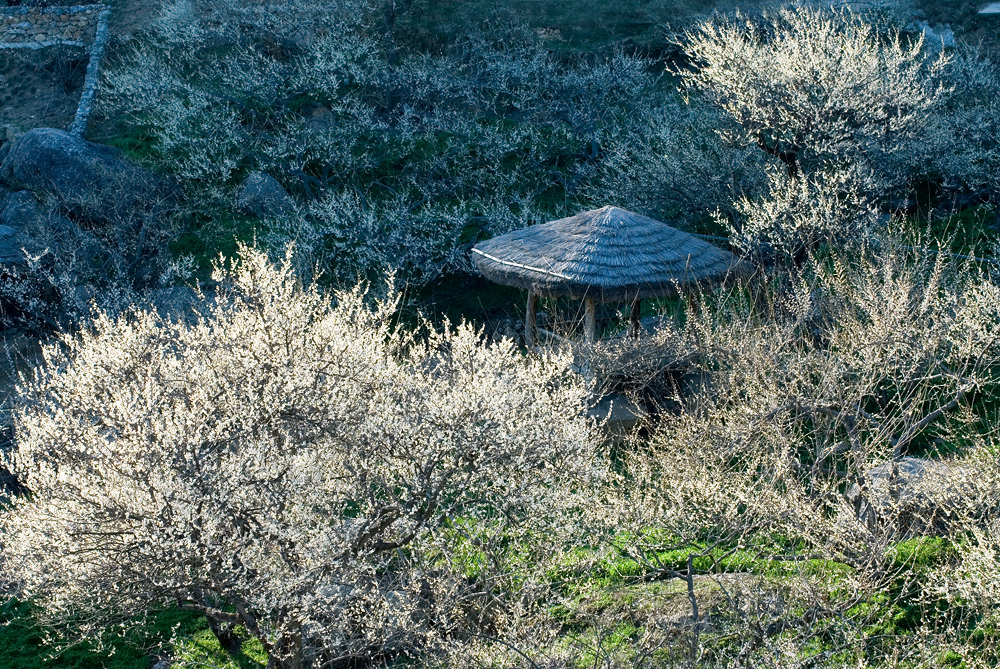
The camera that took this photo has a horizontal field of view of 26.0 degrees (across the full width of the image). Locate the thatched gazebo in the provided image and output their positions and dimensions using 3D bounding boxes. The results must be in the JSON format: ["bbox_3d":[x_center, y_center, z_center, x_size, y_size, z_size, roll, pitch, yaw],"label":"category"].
[{"bbox_3d":[2.019,-0.910,39.636,4.980,2.910,4.980,0,15,0],"label":"thatched gazebo"}]

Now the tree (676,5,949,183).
[{"bbox_3d":[6.550,-4.690,45.456,5.700,4.340,5.400,0,15,0],"label":"tree"}]

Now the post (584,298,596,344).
[{"bbox_3d":[1.600,0.104,38.336,0.200,1.600,0.200,0,15,0],"label":"post"}]

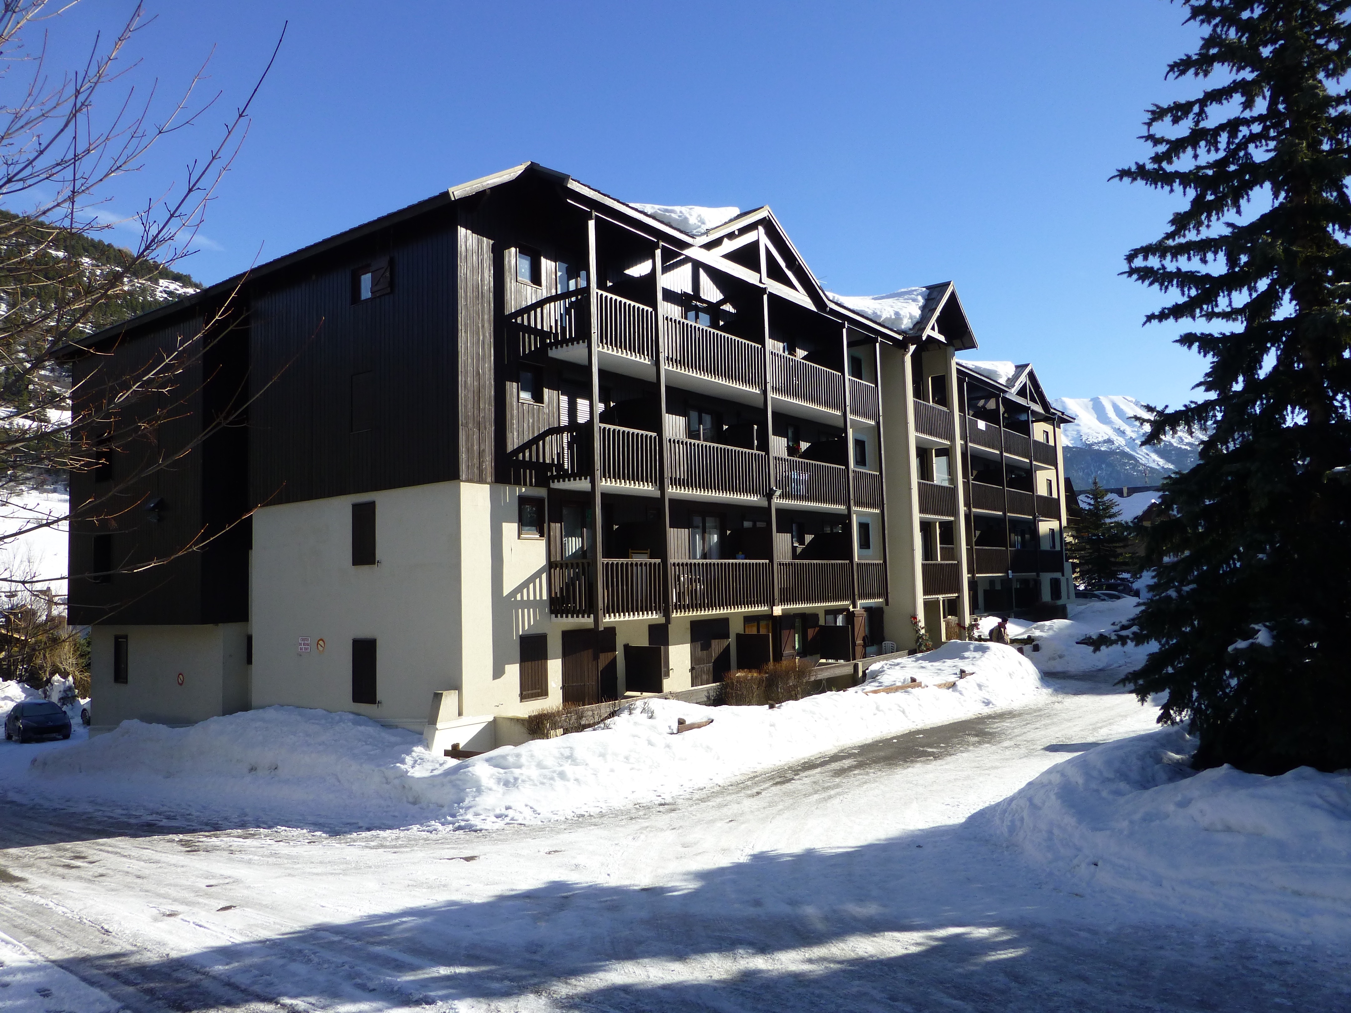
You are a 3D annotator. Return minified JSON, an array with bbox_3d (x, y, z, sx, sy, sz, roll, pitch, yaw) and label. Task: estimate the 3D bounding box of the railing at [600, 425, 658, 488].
[{"bbox_3d":[-1.213,-0.925,18.974,0.800,1.192,1.893,-5,-6,37],"label":"railing"}]

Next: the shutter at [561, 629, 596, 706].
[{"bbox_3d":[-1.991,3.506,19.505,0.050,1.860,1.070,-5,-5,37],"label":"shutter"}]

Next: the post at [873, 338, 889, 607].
[{"bbox_3d":[6.244,-1.064,28.466,0.140,8.142,0.140,-5,-6,37],"label":"post"}]

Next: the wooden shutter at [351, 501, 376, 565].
[{"bbox_3d":[-6.022,0.529,18.094,0.758,1.223,0.050,-5,-6,37],"label":"wooden shutter"}]

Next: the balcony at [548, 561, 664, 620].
[{"bbox_3d":[-1.332,1.734,19.429,1.360,1.210,2.200,-5,-5,37],"label":"balcony"}]

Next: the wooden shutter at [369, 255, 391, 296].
[{"bbox_3d":[-6.003,-4.652,19.007,0.690,0.770,0.050,-5,-5,37],"label":"wooden shutter"}]

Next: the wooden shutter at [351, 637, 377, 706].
[{"bbox_3d":[-6.231,3.306,18.788,0.820,1.300,0.050,-5,-5,37],"label":"wooden shutter"}]

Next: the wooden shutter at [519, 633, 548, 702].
[{"bbox_3d":[-2.782,3.174,18.478,0.050,1.290,0.750,-5,-5,37],"label":"wooden shutter"}]

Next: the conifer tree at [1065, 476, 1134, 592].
[{"bbox_3d":[31.530,2.189,70.000,5.600,8.614,5.600,-5,-6,37],"label":"conifer tree"}]

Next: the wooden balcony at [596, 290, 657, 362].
[{"bbox_3d":[-0.984,-3.679,19.448,0.100,1.230,1.950,-5,-5,37],"label":"wooden balcony"}]

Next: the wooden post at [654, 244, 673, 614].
[{"bbox_3d":[-0.268,-1.584,19.767,0.140,8.042,0.140,-5,-6,37],"label":"wooden post"}]

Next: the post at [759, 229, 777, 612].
[{"bbox_3d":[2.295,-2.214,23.616,0.180,9.840,0.180,-5,-5,37],"label":"post"}]

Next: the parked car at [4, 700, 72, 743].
[{"bbox_3d":[-25.520,8.591,37.550,1.740,1.460,4.050,3,-6,-44],"label":"parked car"}]

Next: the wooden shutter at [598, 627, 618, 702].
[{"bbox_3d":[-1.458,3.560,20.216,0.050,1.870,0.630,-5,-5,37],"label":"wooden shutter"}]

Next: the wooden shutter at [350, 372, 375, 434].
[{"bbox_3d":[-6.117,-2.040,18.318,0.775,1.165,0.050,-5,-6,37],"label":"wooden shutter"}]

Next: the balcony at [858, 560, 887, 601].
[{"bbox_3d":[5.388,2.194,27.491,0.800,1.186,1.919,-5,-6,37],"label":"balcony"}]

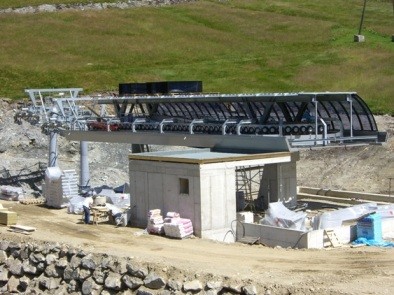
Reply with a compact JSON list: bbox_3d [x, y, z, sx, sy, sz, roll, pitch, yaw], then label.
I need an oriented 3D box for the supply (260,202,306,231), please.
[{"bbox_3d":[4.842,3.890,50.300,1.400,1.400,2.200,-3,4,-41],"label":"supply"}]

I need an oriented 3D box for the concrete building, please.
[{"bbox_3d":[0.928,2.628,53.877,7.400,4.450,6.700,-3,4,-41],"label":"concrete building"}]

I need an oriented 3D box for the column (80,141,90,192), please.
[{"bbox_3d":[-9.554,1.542,77.000,0.760,4.400,0.760,-1,3,0],"label":"column"}]

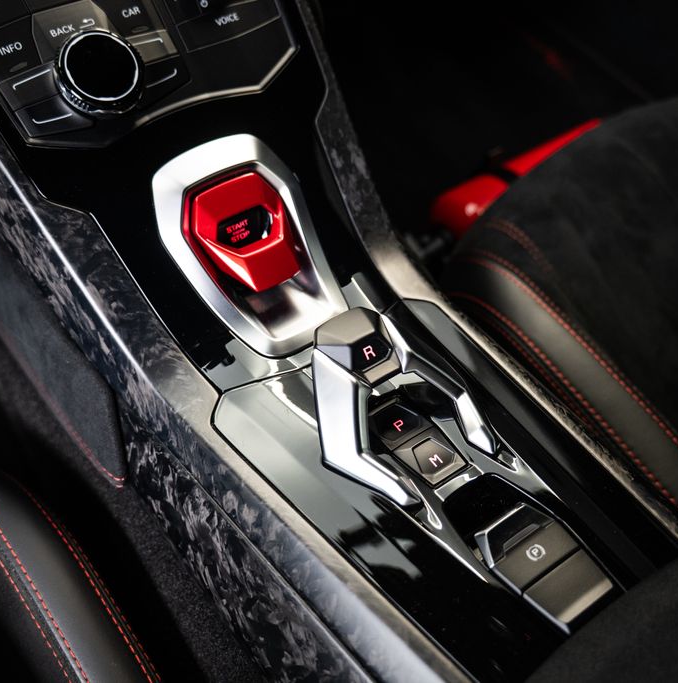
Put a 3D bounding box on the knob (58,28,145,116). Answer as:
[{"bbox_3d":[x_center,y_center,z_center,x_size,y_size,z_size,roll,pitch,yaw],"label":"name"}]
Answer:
[{"bbox_3d":[-0.125,-0.141,0.420,0.043,0.043,0.018,-27,0,-20],"label":"knob"}]

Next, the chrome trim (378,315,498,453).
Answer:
[{"bbox_3d":[0.046,0.019,0.367,0.025,0.018,0.084,-27,68,-20],"label":"chrome trim"}]

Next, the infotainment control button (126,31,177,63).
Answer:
[{"bbox_3d":[-0.106,-0.161,0.441,0.029,0.018,0.006,-27,0,-20],"label":"infotainment control button"}]

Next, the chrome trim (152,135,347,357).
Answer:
[{"bbox_3d":[-0.046,-0.053,0.434,0.086,0.022,0.119,-27,81,-20],"label":"chrome trim"}]

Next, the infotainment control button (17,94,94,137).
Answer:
[{"bbox_3d":[-0.149,-0.118,0.419,0.034,0.021,0.006,-27,0,-20],"label":"infotainment control button"}]

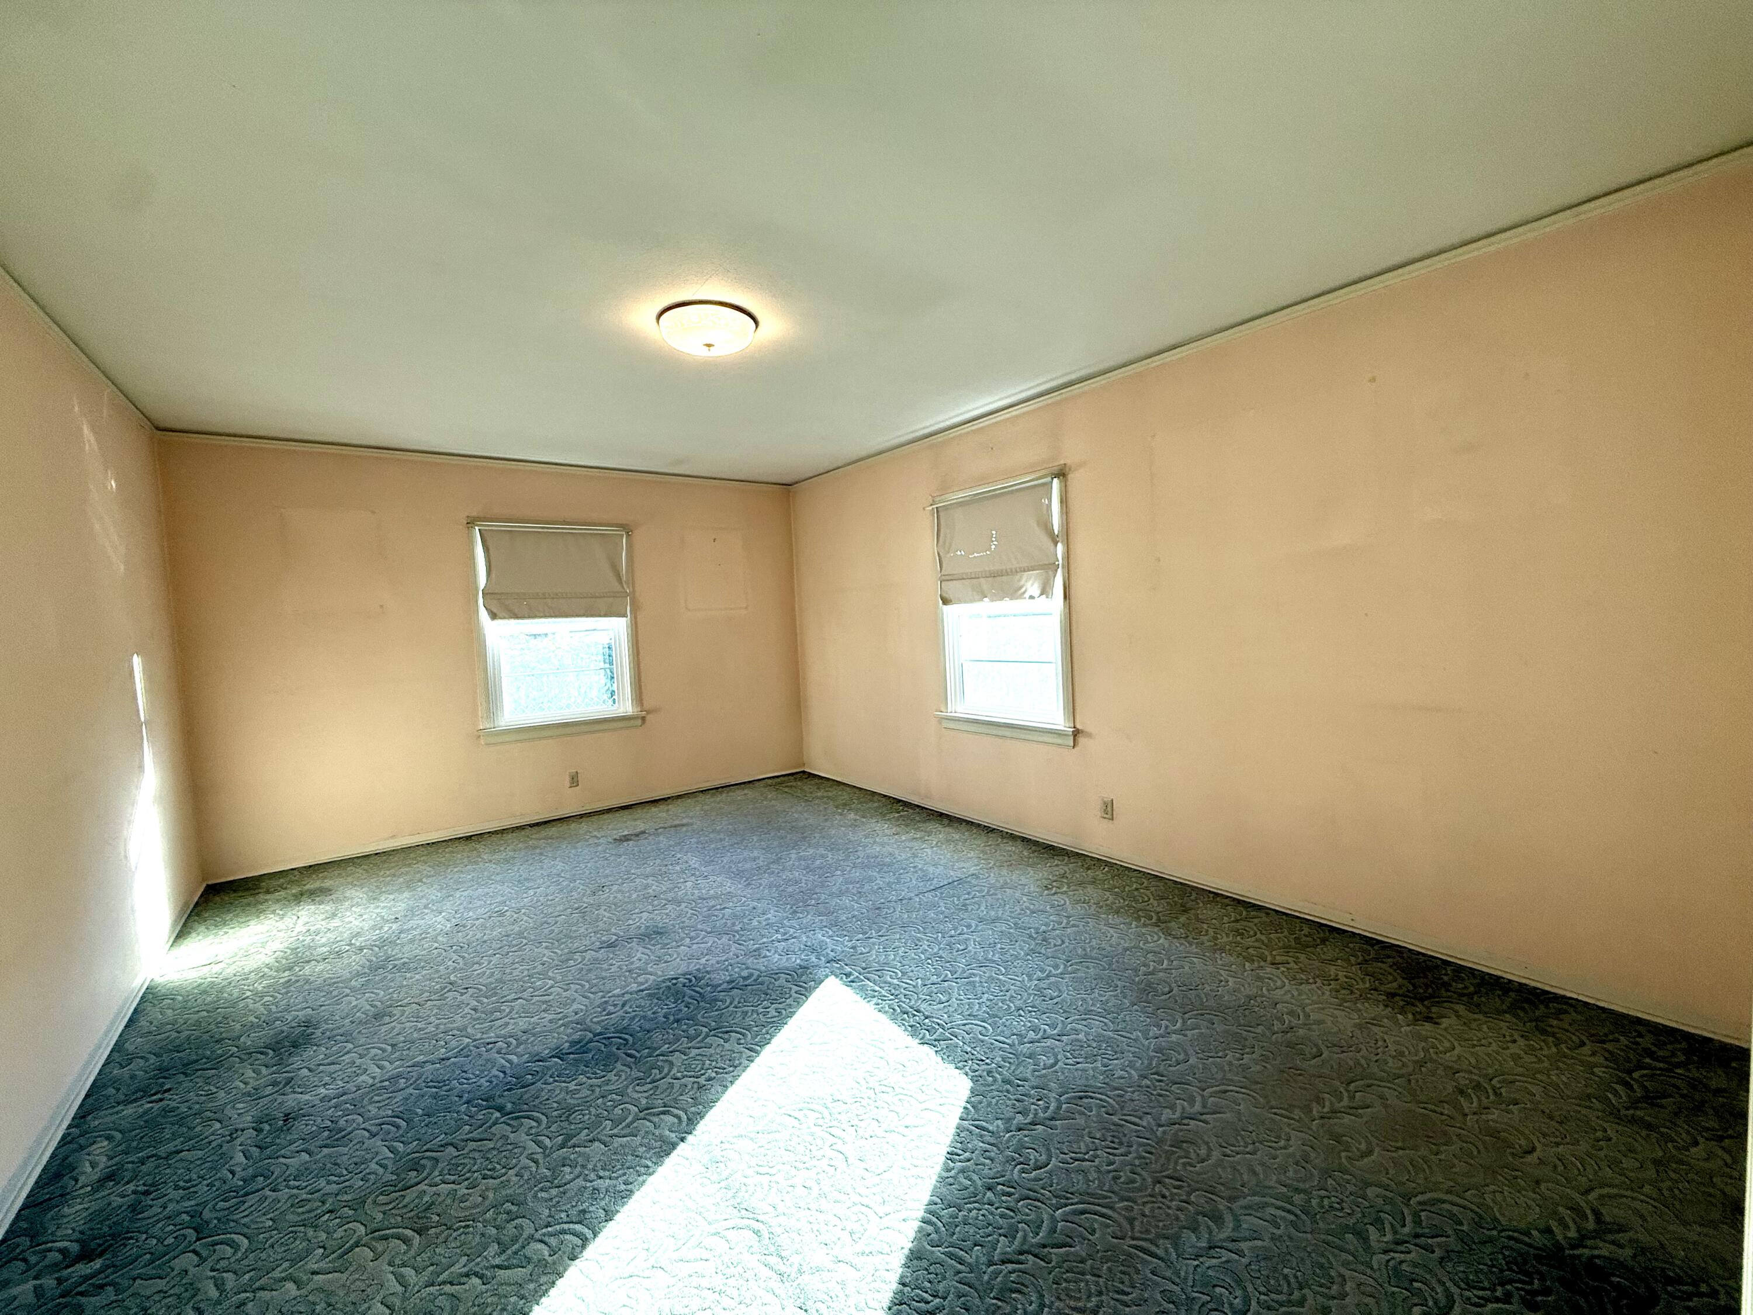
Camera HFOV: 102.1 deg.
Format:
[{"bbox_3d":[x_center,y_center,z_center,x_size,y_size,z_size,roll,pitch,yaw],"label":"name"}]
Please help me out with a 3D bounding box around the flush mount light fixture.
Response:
[{"bbox_3d":[-0.615,-1.192,2.615,0.365,0.130,0.365,-3,3,0],"label":"flush mount light fixture"}]

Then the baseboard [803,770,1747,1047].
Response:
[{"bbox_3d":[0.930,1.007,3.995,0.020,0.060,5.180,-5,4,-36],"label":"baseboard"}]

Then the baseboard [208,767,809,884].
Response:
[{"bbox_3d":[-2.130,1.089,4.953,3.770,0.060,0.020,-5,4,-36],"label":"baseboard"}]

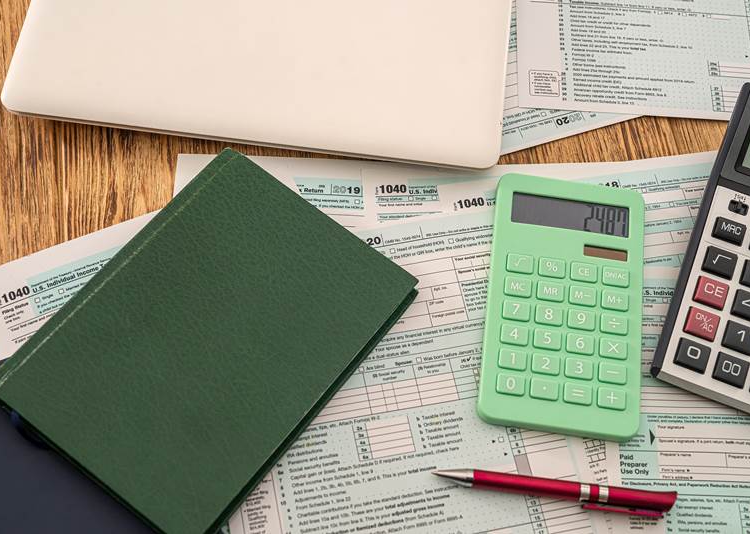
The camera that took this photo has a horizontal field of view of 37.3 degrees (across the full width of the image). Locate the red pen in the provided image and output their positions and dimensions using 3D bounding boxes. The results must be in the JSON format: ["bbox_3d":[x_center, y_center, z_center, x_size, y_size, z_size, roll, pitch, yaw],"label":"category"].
[{"bbox_3d":[0.101,0.127,0.625,0.139,0.011,0.014,8,63,-1],"label":"red pen"}]

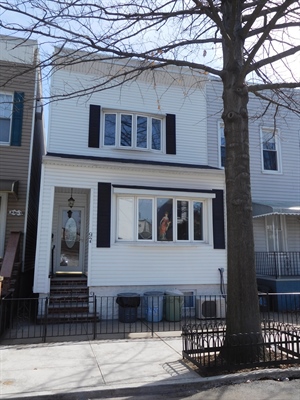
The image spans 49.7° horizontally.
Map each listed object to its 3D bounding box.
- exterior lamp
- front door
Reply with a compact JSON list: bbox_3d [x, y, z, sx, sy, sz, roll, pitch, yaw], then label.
[{"bbox_3d":[-2.213,-0.077,9.122,0.180,0.600,0.180,3,-9,-14],"label":"exterior lamp"},{"bbox_3d":[-2.548,1.278,10.372,0.830,2.110,0.100,3,-9,-14],"label":"front door"}]

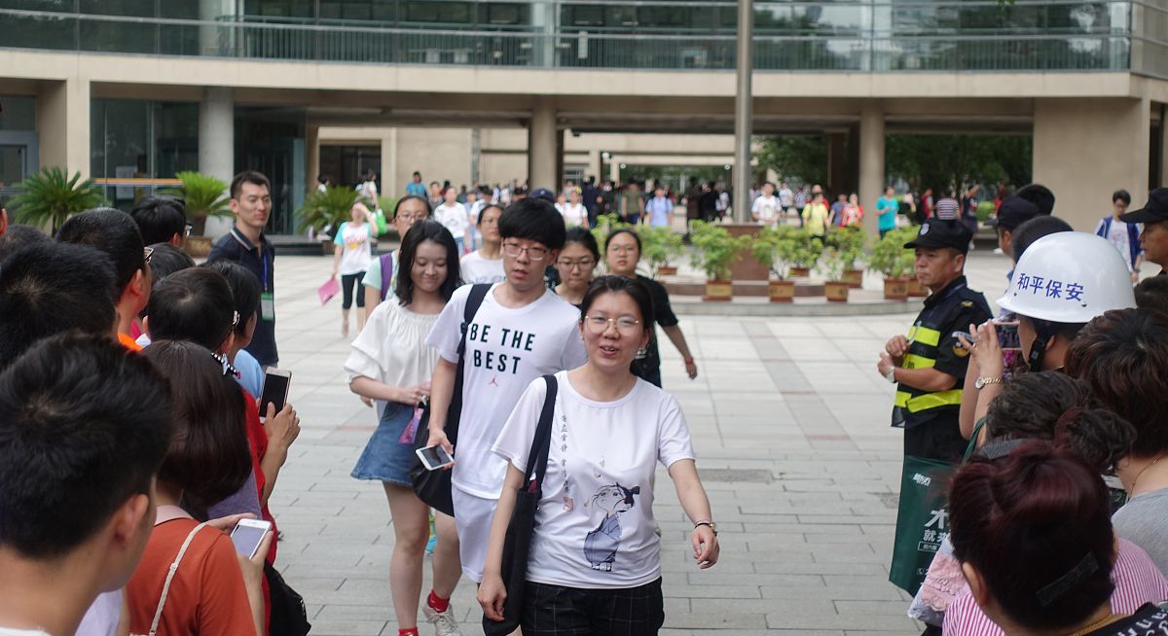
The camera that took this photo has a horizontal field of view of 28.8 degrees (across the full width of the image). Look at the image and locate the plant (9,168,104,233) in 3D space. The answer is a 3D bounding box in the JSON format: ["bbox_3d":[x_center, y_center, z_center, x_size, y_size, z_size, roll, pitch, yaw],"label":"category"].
[{"bbox_3d":[-11.467,-2.556,49.500,2.050,1.500,1.950,1,3,2],"label":"plant"}]

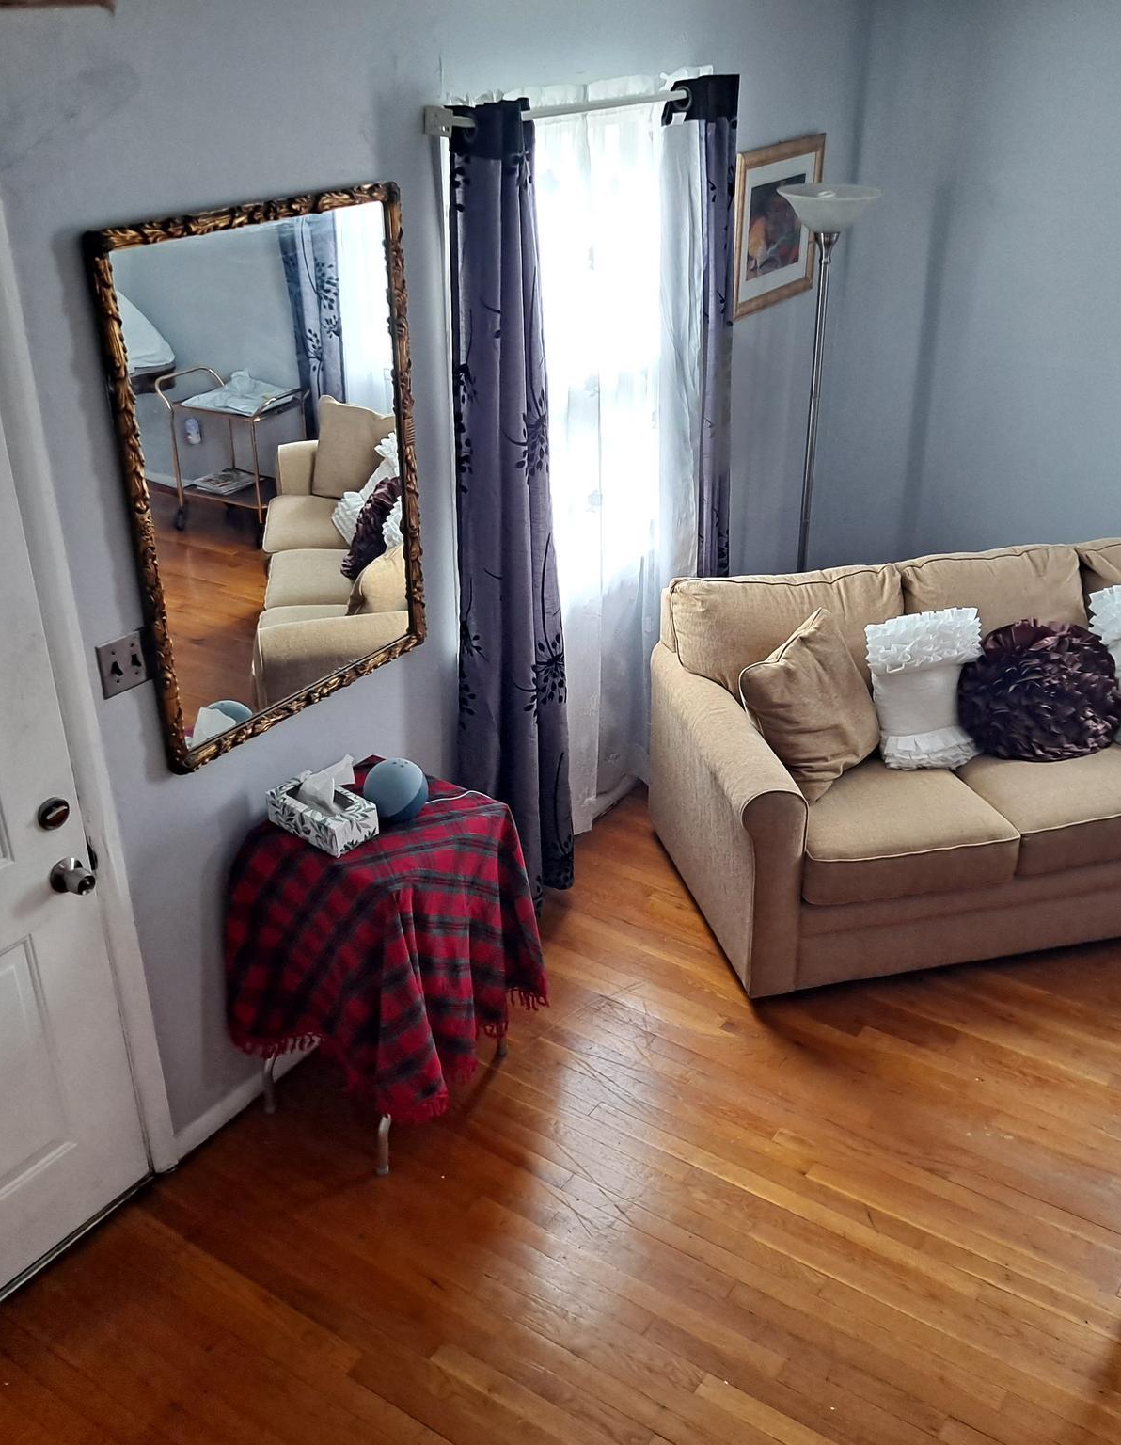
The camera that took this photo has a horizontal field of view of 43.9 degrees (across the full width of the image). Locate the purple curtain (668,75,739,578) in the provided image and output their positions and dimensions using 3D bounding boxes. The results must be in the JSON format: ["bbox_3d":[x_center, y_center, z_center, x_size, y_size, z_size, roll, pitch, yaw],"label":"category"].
[{"bbox_3d":[0.413,-0.759,4.192,0.140,2.140,0.400,18,33,31],"label":"purple curtain"}]

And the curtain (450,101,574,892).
[{"bbox_3d":[-0.112,-0.397,3.515,0.140,2.140,0.430,18,33,31],"label":"curtain"}]

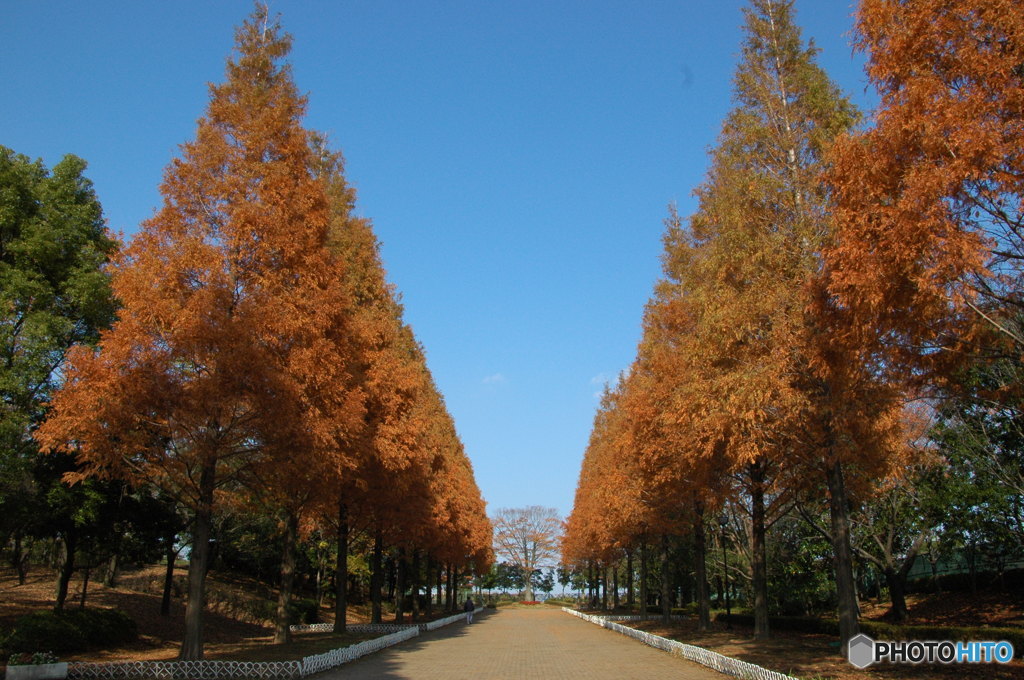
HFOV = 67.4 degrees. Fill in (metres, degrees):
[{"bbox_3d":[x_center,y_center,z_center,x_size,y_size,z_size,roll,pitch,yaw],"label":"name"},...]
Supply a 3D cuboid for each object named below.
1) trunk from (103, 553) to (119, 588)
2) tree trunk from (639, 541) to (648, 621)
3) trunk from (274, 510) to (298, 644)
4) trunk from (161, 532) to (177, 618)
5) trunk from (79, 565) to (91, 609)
[{"bbox_3d":[-21.046,12.087,40.243,0.420,1.810,0.420,0,-18,0],"label":"trunk"},{"bbox_3d":[9.333,17.166,54.889,0.460,5.460,0.460,0,-18,0],"label":"tree trunk"},{"bbox_3d":[-8.190,8.565,27.925,0.430,4.630,0.430,0,-18,0],"label":"trunk"},{"bbox_3d":[-15.227,10.367,34.009,0.340,3.560,0.340,0,-19,0],"label":"trunk"},{"bbox_3d":[-17.972,10.435,32.361,0.220,1.690,0.220,0,-18,0],"label":"trunk"}]

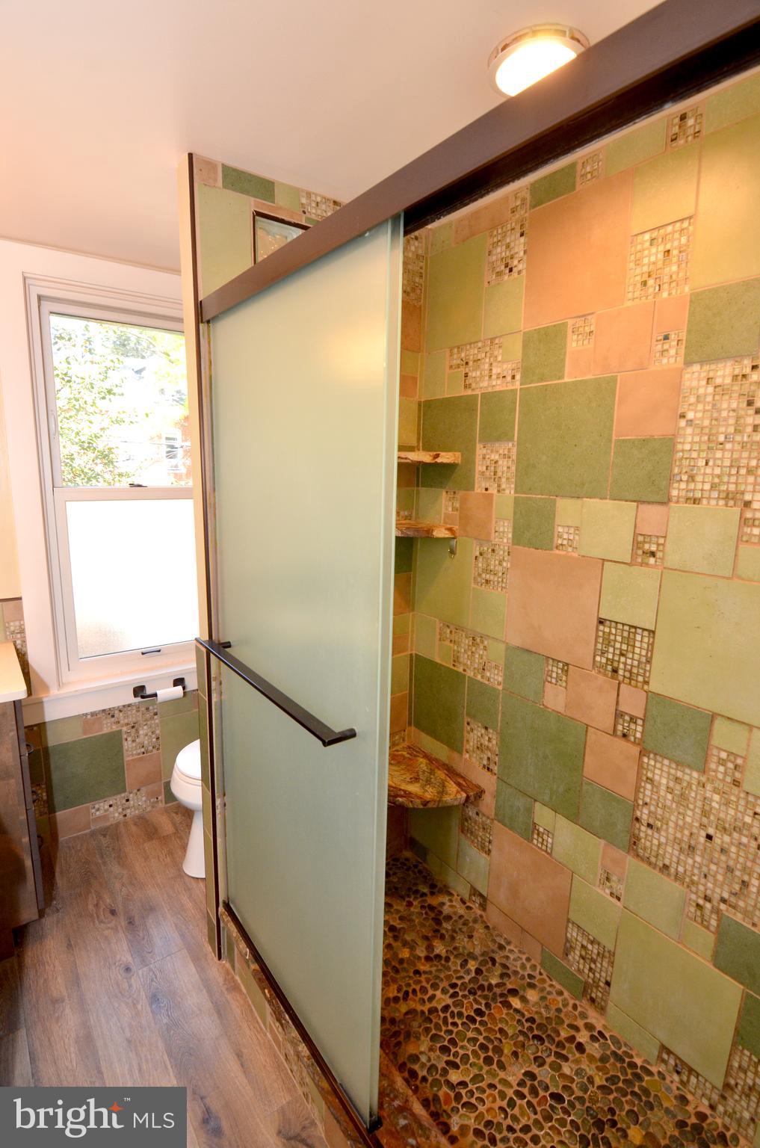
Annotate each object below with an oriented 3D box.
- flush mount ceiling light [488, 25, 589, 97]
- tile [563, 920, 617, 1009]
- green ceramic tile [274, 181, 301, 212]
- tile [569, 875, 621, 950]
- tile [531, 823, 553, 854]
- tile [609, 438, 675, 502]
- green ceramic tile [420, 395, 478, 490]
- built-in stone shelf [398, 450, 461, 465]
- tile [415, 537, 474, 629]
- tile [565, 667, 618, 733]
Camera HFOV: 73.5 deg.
[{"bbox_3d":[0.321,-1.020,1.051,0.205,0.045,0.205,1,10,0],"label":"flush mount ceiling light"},{"bbox_3d":[0.617,1.157,1.510,0.012,0.221,0.149,-7,12,-36],"label":"tile"},{"bbox_3d":[-0.268,-1.086,1.473,0.073,0.060,0.010,-6,12,-35],"label":"green ceramic tile"},{"bbox_3d":[0.627,0.988,1.487,0.010,0.152,0.147,-7,13,-36],"label":"tile"},{"bbox_3d":[0.511,0.824,1.595,0.011,0.074,0.074,-6,12,-35],"label":"tile"},{"bbox_3d":[0.642,-0.252,1.245,0.010,0.150,0.150,-6,12,-35],"label":"tile"},{"bbox_3d":[0.233,-0.440,1.730,0.010,0.298,0.254,-8,14,-38],"label":"green ceramic tile"},{"bbox_3d":[0.116,-0.402,1.759,0.228,0.037,0.228,-7,13,-36],"label":"built-in stone shelf"},{"bbox_3d":[0.233,0.025,1.871,0.012,0.309,0.296,-7,12,-36],"label":"tile"},{"bbox_3d":[0.596,0.350,1.428,0.010,0.150,0.149,-7,13,-36],"label":"tile"}]

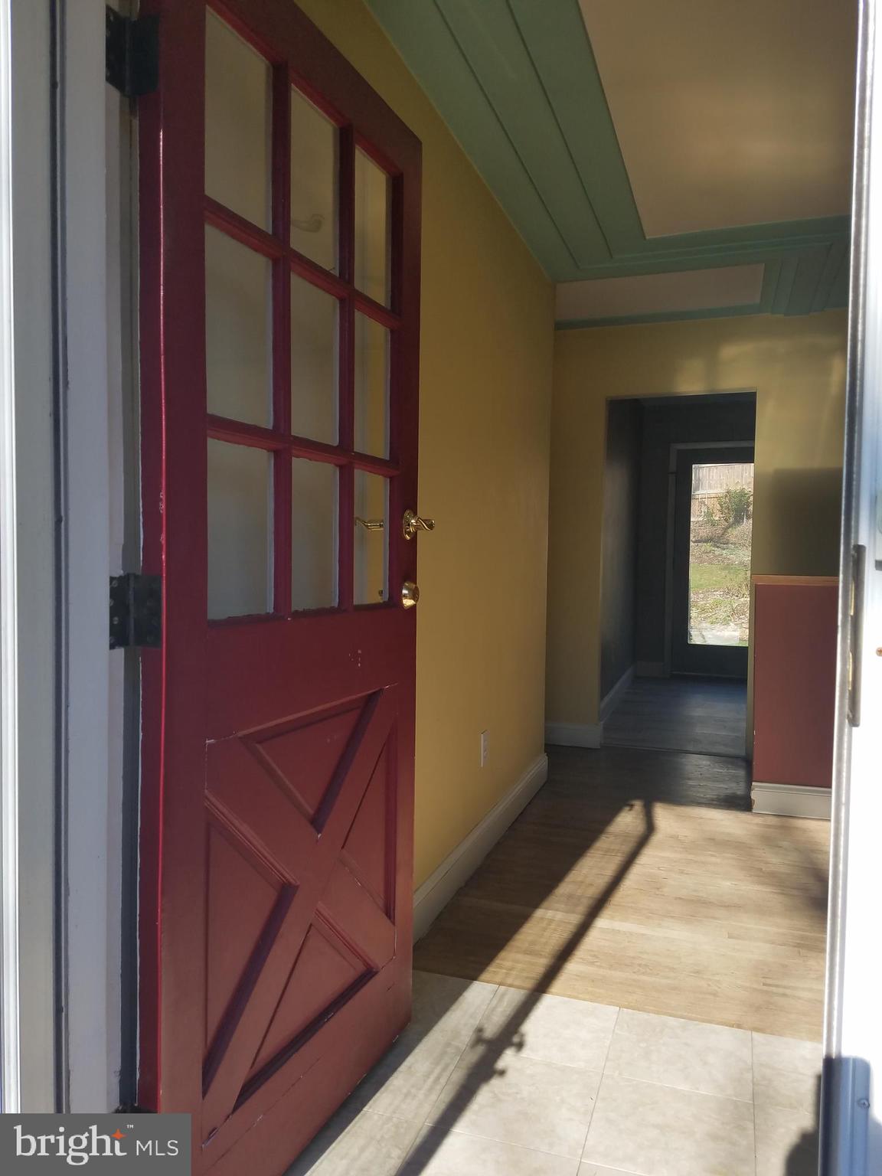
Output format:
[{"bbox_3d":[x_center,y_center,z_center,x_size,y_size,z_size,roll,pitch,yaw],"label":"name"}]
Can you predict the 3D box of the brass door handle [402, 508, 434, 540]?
[{"bbox_3d":[-0.056,-0.143,1.966,0.066,0.071,0.128,2,2,22],"label":"brass door handle"}]

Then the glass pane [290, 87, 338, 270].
[{"bbox_3d":[-0.233,-0.741,1.627,0.010,0.290,0.199,2,2,22],"label":"glass pane"}]

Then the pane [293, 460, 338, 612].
[{"bbox_3d":[-0.241,-0.097,1.651,0.010,0.280,0.199,2,2,22],"label":"pane"}]

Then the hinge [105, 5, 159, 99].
[{"bbox_3d":[-0.415,-0.728,1.192,0.056,0.103,0.048,2,2,22],"label":"hinge"}]

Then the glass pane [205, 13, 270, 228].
[{"bbox_3d":[-0.322,-0.734,1.403,0.010,0.290,0.204,2,2,22],"label":"glass pane"}]

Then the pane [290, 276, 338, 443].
[{"bbox_3d":[-0.237,-0.414,1.639,0.010,0.290,0.199,2,2,22],"label":"pane"}]

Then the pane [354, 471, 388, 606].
[{"bbox_3d":[-0.152,-0.104,1.879,0.010,0.280,0.195,2,2,22],"label":"pane"}]

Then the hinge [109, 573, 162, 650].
[{"bbox_3d":[-0.423,0.033,1.220,0.059,0.103,0.047,2,2,22],"label":"hinge"}]

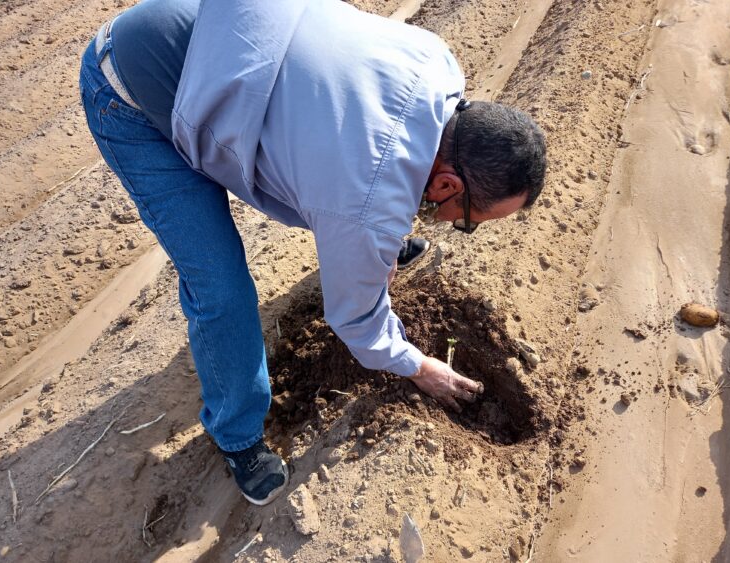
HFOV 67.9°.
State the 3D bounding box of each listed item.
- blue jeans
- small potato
[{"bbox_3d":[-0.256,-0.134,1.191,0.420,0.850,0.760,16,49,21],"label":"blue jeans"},{"bbox_3d":[0.898,0.090,1.454,0.092,0.056,0.060,15,49,21],"label":"small potato"}]

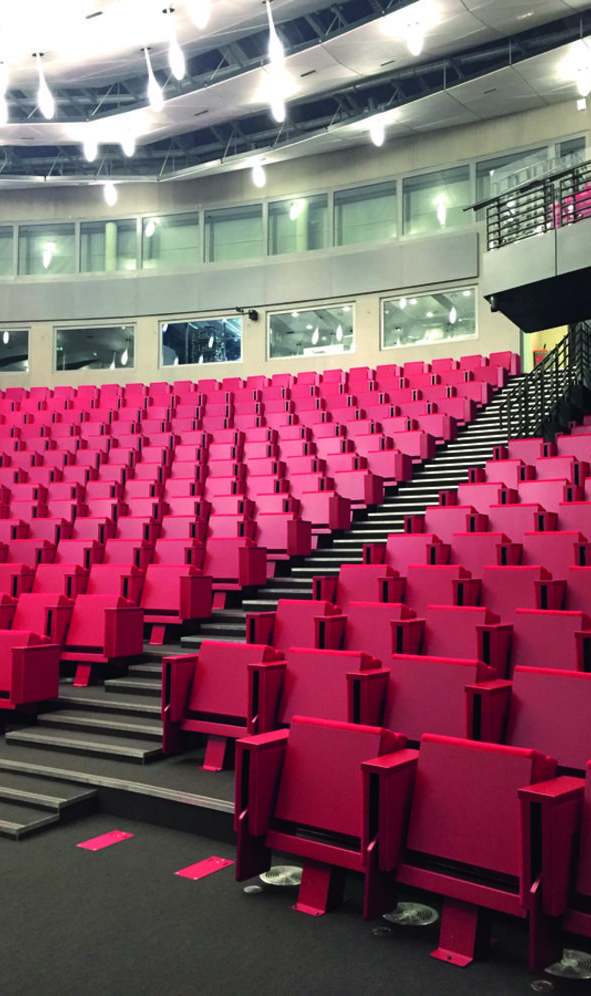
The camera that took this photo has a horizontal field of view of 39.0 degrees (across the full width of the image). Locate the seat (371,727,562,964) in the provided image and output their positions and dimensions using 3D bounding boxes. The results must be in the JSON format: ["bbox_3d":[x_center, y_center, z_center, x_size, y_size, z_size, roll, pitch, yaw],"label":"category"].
[{"bbox_3d":[0.647,1.312,3.220,0.643,0.730,0.461,-3,-5,37],"label":"seat"}]

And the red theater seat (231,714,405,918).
[{"bbox_3d":[0.136,1.339,3.630,0.643,0.730,0.461,-3,-5,35],"label":"red theater seat"}]

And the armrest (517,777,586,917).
[{"bbox_3d":[0.951,1.268,3.075,0.133,0.425,0.320,-3,-5,37],"label":"armrest"}]

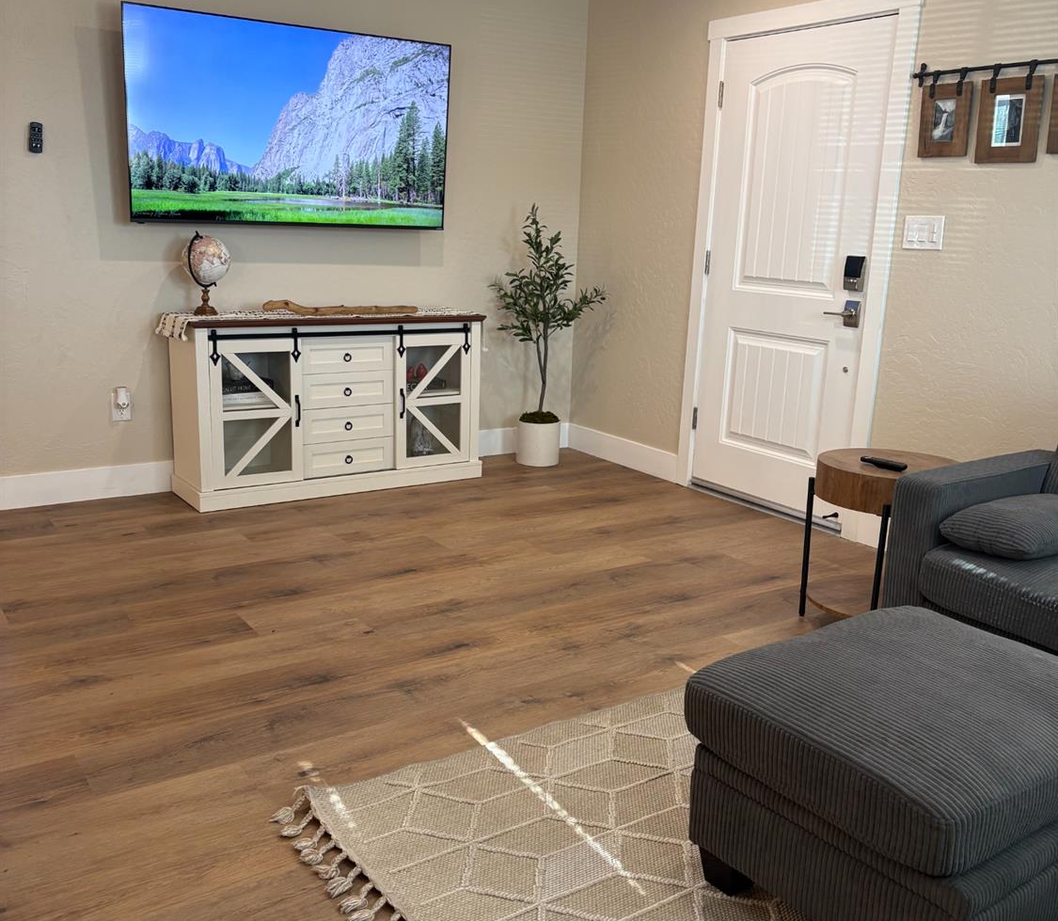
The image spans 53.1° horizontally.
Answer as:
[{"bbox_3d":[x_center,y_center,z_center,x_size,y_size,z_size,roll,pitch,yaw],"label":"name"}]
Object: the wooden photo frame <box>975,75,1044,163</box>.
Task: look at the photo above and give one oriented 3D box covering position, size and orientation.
[{"bbox_3d":[1.583,-1.115,3.481,0.020,0.267,0.221,-7,16,-33],"label":"wooden photo frame"}]

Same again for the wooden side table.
[{"bbox_3d":[1.142,0.265,3.420,0.470,0.520,0.470,-7,16,-33],"label":"wooden side table"}]

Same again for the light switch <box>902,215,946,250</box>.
[{"bbox_3d":[1.424,-0.820,3.820,0.012,0.117,0.163,-7,16,-33],"label":"light switch"}]

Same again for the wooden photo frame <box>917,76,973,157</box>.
[{"bbox_3d":[1.449,-1.179,3.677,0.020,0.240,0.200,-7,16,-33],"label":"wooden photo frame"}]

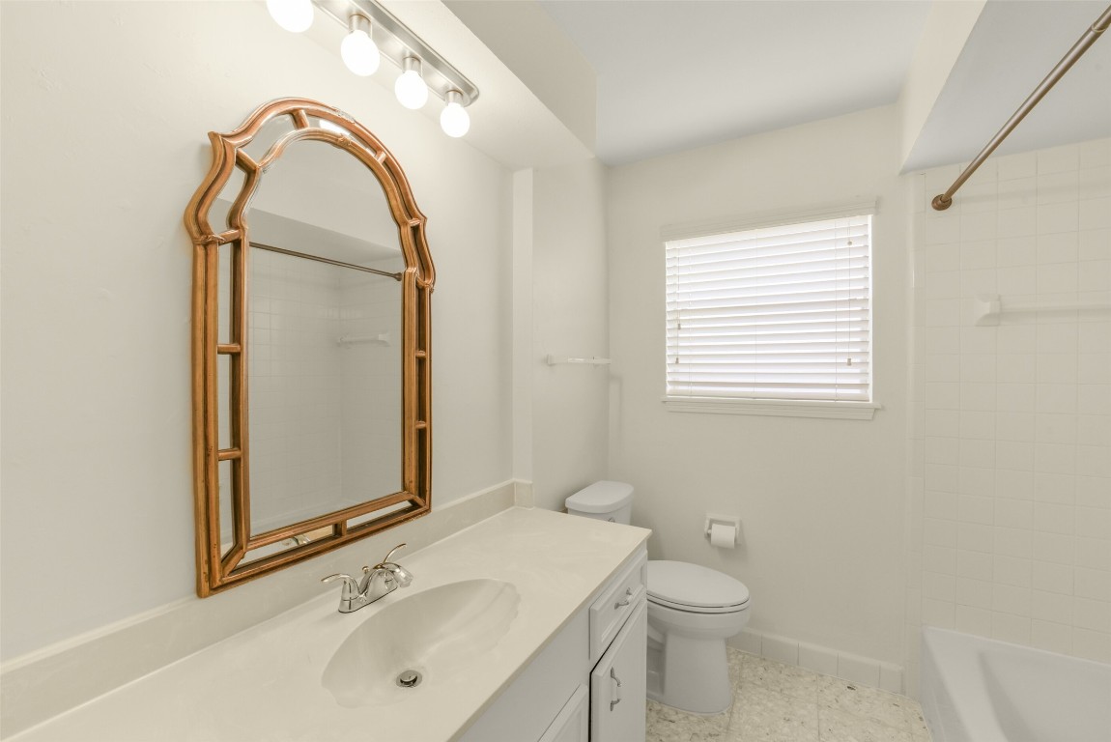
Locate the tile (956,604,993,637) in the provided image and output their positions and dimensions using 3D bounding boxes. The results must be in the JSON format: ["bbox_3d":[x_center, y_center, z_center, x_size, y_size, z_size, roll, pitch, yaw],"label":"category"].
[{"bbox_3d":[1.628,0.970,1.682,0.108,0.105,0.009,0,1,27],"label":"tile"}]

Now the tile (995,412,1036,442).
[{"bbox_3d":[1.744,0.212,1.643,0.108,0.108,0.008,0,1,26],"label":"tile"}]

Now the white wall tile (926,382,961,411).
[{"bbox_3d":[1.557,0.100,1.742,0.107,0.108,0.009,0,0,30],"label":"white wall tile"}]

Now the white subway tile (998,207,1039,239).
[{"bbox_3d":[1.735,-0.556,1.624,0.107,0.108,0.009,0,1,27],"label":"white subway tile"}]

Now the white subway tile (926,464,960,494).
[{"bbox_3d":[1.557,0.430,1.744,0.107,0.108,0.009,0,0,30],"label":"white subway tile"}]

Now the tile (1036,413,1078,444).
[{"bbox_3d":[1.833,0.211,1.586,0.107,0.108,0.009,0,0,30],"label":"tile"}]

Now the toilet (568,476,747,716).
[{"bbox_3d":[0.472,0.951,1.918,0.730,0.765,0.430,0,1,28],"label":"toilet"}]

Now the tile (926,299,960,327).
[{"bbox_3d":[1.558,-0.230,1.740,0.107,0.108,0.009,0,0,30],"label":"tile"}]

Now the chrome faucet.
[{"bbox_3d":[-0.415,0.519,1.065,0.185,0.108,0.240,0,0,30],"label":"chrome faucet"}]

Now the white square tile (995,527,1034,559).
[{"bbox_3d":[1.744,0.653,1.648,0.108,0.108,0.008,0,1,26],"label":"white square tile"}]

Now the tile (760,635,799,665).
[{"bbox_3d":[1.052,1.313,2.025,0.153,0.110,0.011,0,0,30],"label":"tile"}]

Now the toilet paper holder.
[{"bbox_3d":[0.818,0.788,2.114,0.165,0.130,0.085,0,0,30],"label":"toilet paper holder"}]

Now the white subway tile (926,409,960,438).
[{"bbox_3d":[1.557,0.210,1.743,0.107,0.108,0.009,0,0,30],"label":"white subway tile"}]

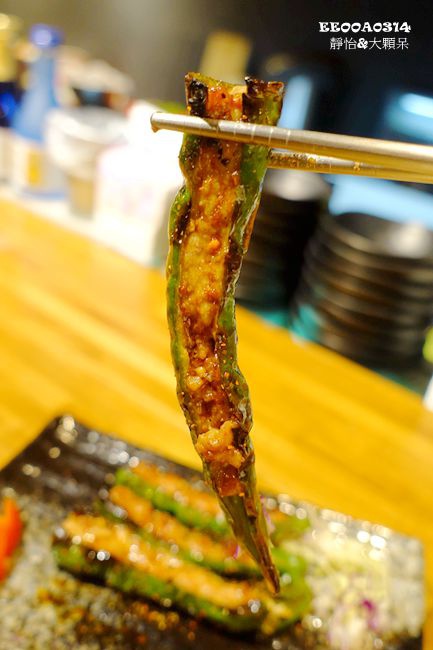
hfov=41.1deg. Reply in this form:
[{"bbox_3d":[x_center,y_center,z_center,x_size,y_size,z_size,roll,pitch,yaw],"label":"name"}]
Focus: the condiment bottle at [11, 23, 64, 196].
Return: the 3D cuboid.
[{"bbox_3d":[-0.259,-0.320,0.868,0.079,0.236,0.079,3,29,-18],"label":"condiment bottle"}]

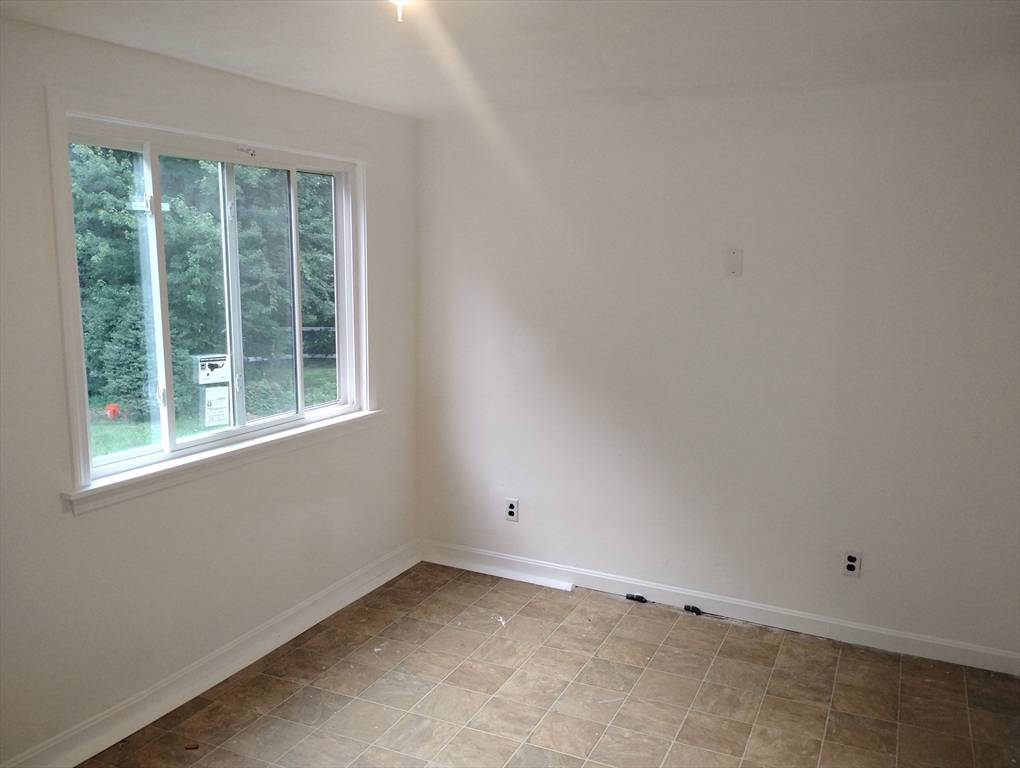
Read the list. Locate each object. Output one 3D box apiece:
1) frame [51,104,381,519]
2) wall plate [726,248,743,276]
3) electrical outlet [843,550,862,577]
[{"bbox_3d":[-1.024,-0.331,3.268,0.110,1.290,1.640,4,9,26],"label":"frame"},{"bbox_3d":[0.974,-0.524,3.580,0.070,0.115,0.009,4,9,26],"label":"wall plate"},{"bbox_3d":[1.460,0.768,3.525,0.070,0.114,0.010,4,9,26],"label":"electrical outlet"}]

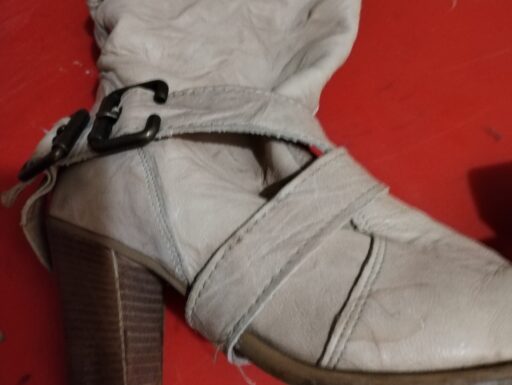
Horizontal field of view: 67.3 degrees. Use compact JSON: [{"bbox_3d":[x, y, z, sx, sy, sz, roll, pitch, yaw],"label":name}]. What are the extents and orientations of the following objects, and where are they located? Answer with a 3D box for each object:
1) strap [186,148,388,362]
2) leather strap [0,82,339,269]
[{"bbox_3d":[0.015,0.030,0.192,0.110,0.060,0.042,-44,82,-8],"label":"strap"},{"bbox_3d":[-0.049,-0.018,0.203,0.158,0.058,0.072,-15,79,-3],"label":"leather strap"}]

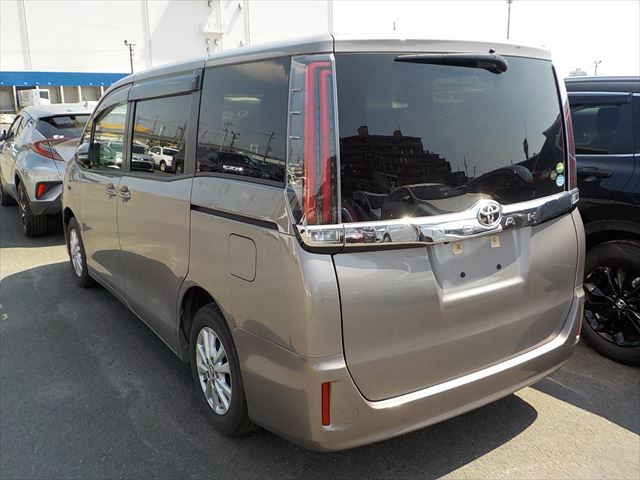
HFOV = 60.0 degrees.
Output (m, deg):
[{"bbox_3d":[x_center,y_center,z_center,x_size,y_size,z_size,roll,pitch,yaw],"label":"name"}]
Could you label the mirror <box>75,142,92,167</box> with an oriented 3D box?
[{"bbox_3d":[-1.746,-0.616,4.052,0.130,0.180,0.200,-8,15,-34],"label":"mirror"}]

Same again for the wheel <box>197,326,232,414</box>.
[{"bbox_3d":[-0.427,0.594,2.596,0.170,0.410,0.410,-8,15,-34],"label":"wheel"}]

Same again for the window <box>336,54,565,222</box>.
[{"bbox_3d":[0.612,-0.414,2.185,1.290,0.600,0.130,-8,3,-34],"label":"window"}]

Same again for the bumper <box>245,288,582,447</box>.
[{"bbox_3d":[0.547,0.472,2.466,1.670,0.410,0.590,-8,15,-34],"label":"bumper"}]

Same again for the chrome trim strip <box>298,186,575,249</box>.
[{"bbox_3d":[0.620,-0.098,2.240,1.620,0.160,0.210,-8,15,-34],"label":"chrome trim strip"}]

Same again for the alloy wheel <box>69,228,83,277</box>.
[{"bbox_3d":[-2.055,0.105,4.883,0.170,0.410,0.410,-8,15,-34],"label":"alloy wheel"}]

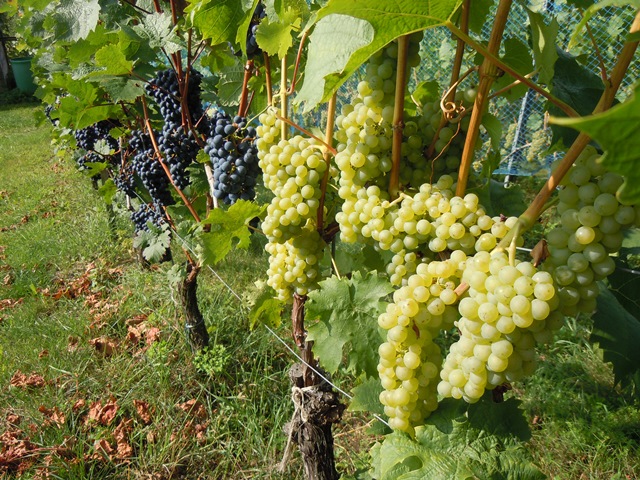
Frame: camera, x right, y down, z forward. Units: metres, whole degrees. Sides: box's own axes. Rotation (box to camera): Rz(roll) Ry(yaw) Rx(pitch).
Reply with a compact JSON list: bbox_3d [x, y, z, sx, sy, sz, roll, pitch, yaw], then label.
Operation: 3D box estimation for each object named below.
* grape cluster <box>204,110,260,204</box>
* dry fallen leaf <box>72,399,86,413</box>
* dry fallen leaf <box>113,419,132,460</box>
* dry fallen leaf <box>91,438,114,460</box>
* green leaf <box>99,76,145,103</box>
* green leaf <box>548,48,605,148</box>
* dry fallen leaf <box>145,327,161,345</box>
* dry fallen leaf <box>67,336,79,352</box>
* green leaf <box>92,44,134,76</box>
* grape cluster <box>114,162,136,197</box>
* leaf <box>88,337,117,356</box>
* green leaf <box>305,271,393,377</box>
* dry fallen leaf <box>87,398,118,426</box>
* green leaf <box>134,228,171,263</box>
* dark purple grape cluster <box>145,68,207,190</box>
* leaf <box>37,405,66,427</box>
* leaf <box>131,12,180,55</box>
[{"bbox_3d":[-0.156,-0.147,1.000,0.100,0.168,0.090,-5,23,-11],"label":"grape cluster"},{"bbox_3d":[-0.620,0.427,1.430,0.037,0.020,0.033,-5,23,-11],"label":"dry fallen leaf"},{"bbox_3d":[-0.473,0.476,1.330,0.050,0.038,0.085,-5,23,-11],"label":"dry fallen leaf"},{"bbox_3d":[-0.431,0.415,1.100,0.049,0.026,0.042,-10,23,-24],"label":"dry fallen leaf"},{"bbox_3d":[-0.458,-0.347,1.280,0.105,0.050,0.070,-7,22,-18],"label":"green leaf"},{"bbox_3d":[0.271,-0.148,0.580,0.068,0.105,0.045,7,24,17],"label":"green leaf"},{"bbox_3d":[-0.453,0.258,1.500,0.044,0.033,0.040,-7,22,-18],"label":"dry fallen leaf"},{"bbox_3d":[-0.651,0.275,1.460,0.034,0.028,0.034,-10,23,-25],"label":"dry fallen leaf"},{"bbox_3d":[-0.473,-0.411,1.270,0.095,0.068,0.050,-7,22,-18],"label":"green leaf"},{"bbox_3d":[-0.684,-0.213,1.950,0.076,0.112,0.070,-7,22,-18],"label":"grape cluster"},{"bbox_3d":[-0.573,0.280,1.460,0.075,0.032,0.058,-9,23,-23],"label":"leaf"},{"bbox_3d":[0.036,0.105,0.700,0.112,0.130,0.050,1,21,3],"label":"green leaf"},{"bbox_3d":[-0.553,0.439,1.410,0.080,0.035,0.065,-5,23,-11],"label":"dry fallen leaf"},{"bbox_3d":[-0.576,0.019,1.920,0.125,0.115,0.055,1,23,3],"label":"green leaf"},{"bbox_3d":[-0.344,-0.263,1.320,0.138,0.270,0.120,-5,22,-14],"label":"dark purple grape cluster"},{"bbox_3d":[-0.675,0.443,1.400,0.070,0.030,0.055,-5,23,-11],"label":"leaf"},{"bbox_3d":[-0.430,-0.543,1.460,0.120,0.110,0.060,0,23,0],"label":"leaf"}]

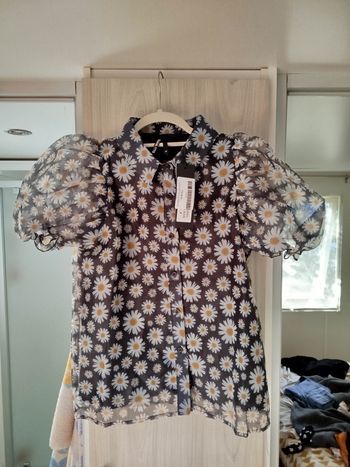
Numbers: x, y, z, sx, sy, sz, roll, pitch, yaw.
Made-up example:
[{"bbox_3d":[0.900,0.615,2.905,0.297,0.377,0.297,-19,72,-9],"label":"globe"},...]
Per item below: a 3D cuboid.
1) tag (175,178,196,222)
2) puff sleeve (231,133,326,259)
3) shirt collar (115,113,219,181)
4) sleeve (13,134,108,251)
[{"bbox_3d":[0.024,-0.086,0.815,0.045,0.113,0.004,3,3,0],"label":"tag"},{"bbox_3d":[0.269,-0.099,0.840,0.240,0.310,0.160,0,3,0],"label":"puff sleeve"},{"bbox_3d":[-0.022,-0.224,0.835,0.255,0.165,0.110,0,3,0],"label":"shirt collar"},{"bbox_3d":[-0.297,-0.106,0.840,0.240,0.290,0.160,0,3,0],"label":"sleeve"}]

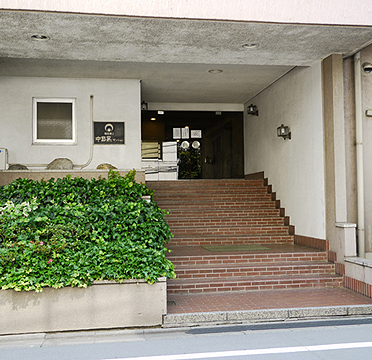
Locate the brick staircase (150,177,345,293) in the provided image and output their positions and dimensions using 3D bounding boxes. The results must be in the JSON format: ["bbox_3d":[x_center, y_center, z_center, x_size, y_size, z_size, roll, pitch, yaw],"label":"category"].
[{"bbox_3d":[0.757,0.914,10.410,3.180,2.000,4.350,0,-2,-9],"label":"brick staircase"}]

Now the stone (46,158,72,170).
[{"bbox_3d":[-2.657,-0.292,10.515,0.554,0.323,0.420,0,-2,-9],"label":"stone"}]

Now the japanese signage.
[{"bbox_3d":[-1.725,-1.052,11.271,0.681,0.517,0.040,0,-2,-9],"label":"japanese signage"}]

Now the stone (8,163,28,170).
[{"bbox_3d":[-3.481,-0.227,10.387,0.406,0.199,0.340,0,-2,-9],"label":"stone"}]

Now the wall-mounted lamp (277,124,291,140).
[{"bbox_3d":[2.135,-1.035,10.878,0.290,0.341,0.250,0,-2,-9],"label":"wall-mounted lamp"}]

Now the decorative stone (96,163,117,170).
[{"bbox_3d":[-1.683,-0.241,10.662,0.437,0.215,0.340,0,-2,-9],"label":"decorative stone"}]

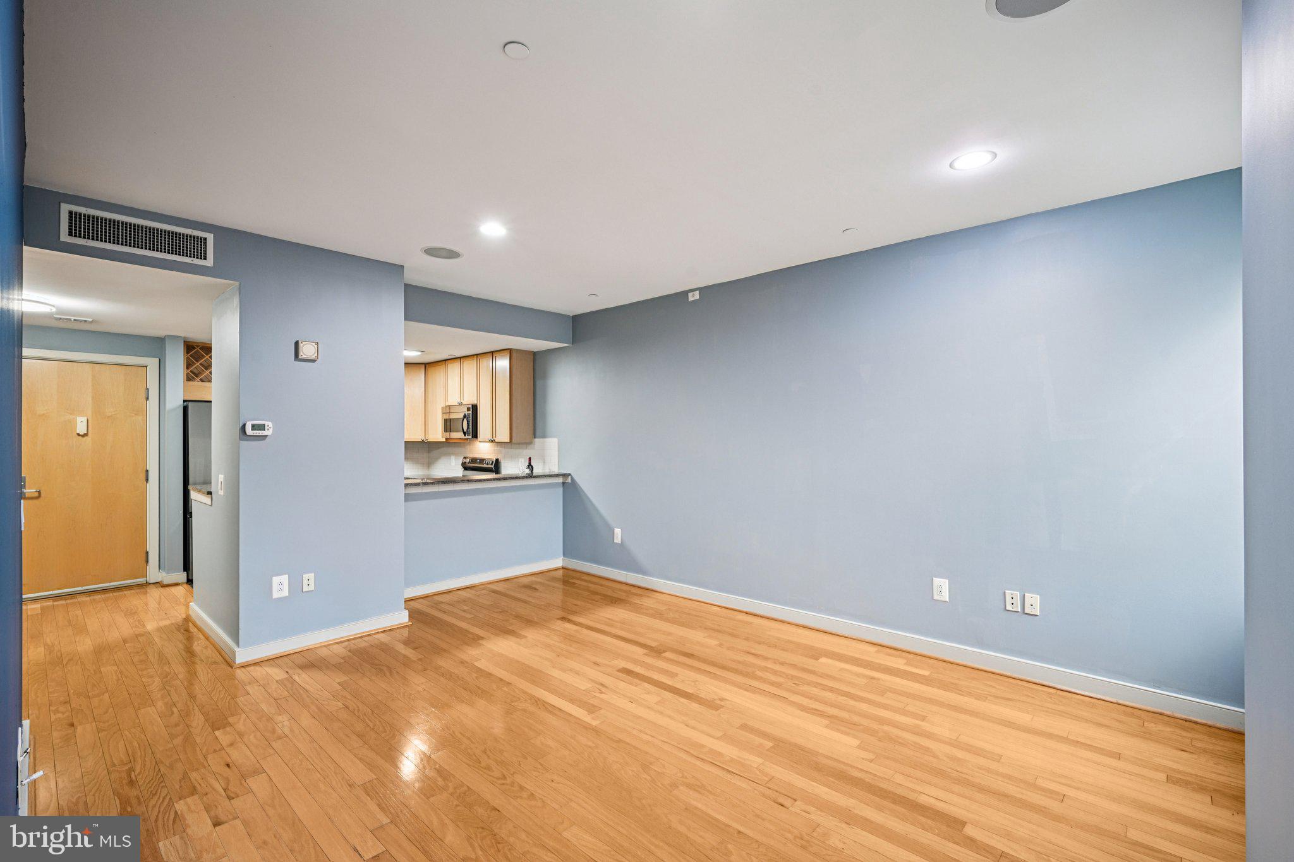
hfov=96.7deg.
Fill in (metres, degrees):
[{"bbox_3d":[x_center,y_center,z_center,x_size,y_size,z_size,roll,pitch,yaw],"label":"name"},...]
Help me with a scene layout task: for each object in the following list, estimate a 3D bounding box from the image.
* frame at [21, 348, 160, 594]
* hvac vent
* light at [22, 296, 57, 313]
[{"bbox_3d":[-5.242,0.427,5.326,0.060,2.120,0.914,0,0,43],"label":"frame"},{"bbox_3d":[-2.888,-1.112,3.294,0.030,0.203,0.660,0,0,43],"label":"hvac vent"},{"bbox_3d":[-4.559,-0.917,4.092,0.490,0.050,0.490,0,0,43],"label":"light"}]

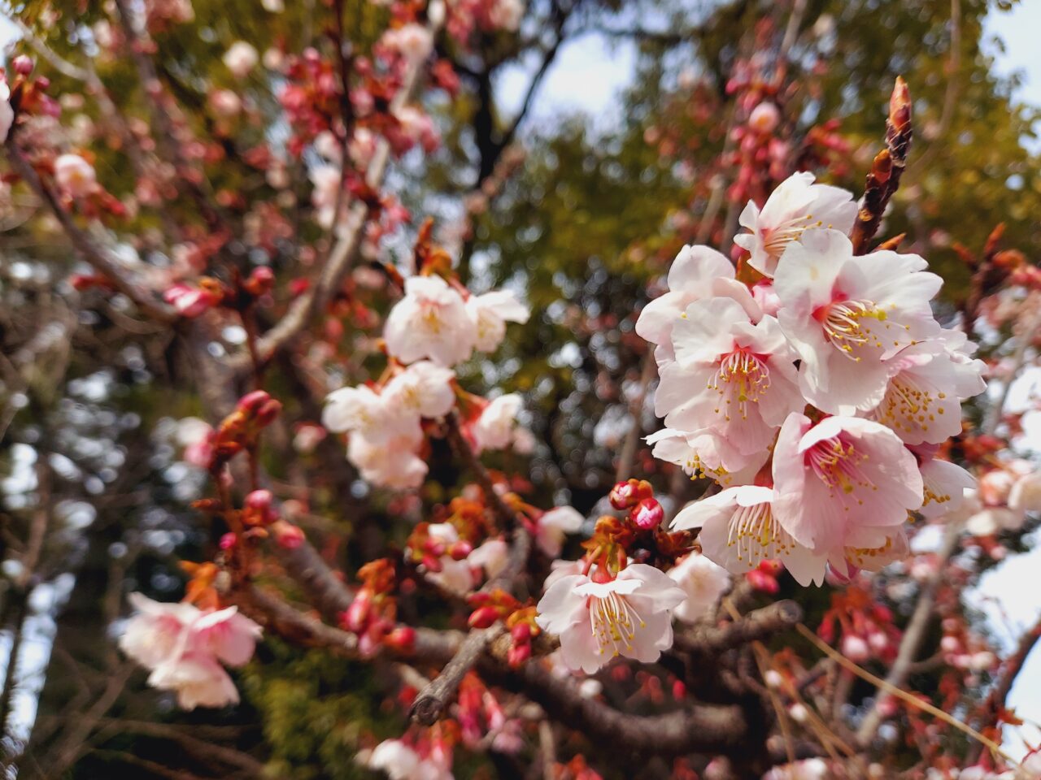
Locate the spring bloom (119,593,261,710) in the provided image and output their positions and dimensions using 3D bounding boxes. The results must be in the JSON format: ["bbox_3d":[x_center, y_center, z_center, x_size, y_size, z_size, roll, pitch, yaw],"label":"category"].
[{"bbox_3d":[-0.124,0.098,0.282,0.046,0.038,0.032,-1,24,4],"label":"spring bloom"}]

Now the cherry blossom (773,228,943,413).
[{"bbox_3d":[0.062,-0.015,0.146,0.034,0.036,0.021,6,21,-15],"label":"cherry blossom"}]

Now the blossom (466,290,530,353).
[{"bbox_3d":[-0.011,-0.027,0.275,0.018,0.026,0.026,38,0,34],"label":"blossom"}]

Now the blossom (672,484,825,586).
[{"bbox_3d":[0.046,0.026,0.150,0.030,0.018,0.025,-8,-48,20],"label":"blossom"}]

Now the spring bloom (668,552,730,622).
[{"bbox_3d":[0.059,0.066,0.250,0.024,0.024,0.019,7,20,-32],"label":"spring bloom"}]

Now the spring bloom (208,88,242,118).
[{"bbox_3d":[-0.236,-0.230,0.600,0.020,0.020,0.017,13,15,-29],"label":"spring bloom"}]

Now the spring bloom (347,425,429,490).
[{"bbox_3d":[-0.053,0.026,0.300,0.033,0.027,0.022,0,24,0],"label":"spring bloom"}]

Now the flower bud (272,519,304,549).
[{"bbox_3d":[-0.083,0.052,0.270,0.010,0.012,0.010,-41,-18,0],"label":"flower bud"}]

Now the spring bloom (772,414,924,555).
[{"bbox_3d":[0.059,0.015,0.143,0.029,0.029,0.022,5,25,-12],"label":"spring bloom"}]

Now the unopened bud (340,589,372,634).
[{"bbox_3d":[-0.059,0.080,0.270,0.009,0.015,0.009,21,-6,0],"label":"unopened bud"}]

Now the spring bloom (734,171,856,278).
[{"bbox_3d":[0.063,-0.037,0.172,0.027,0.026,0.015,11,-12,-36],"label":"spring bloom"}]

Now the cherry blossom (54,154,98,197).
[{"bbox_3d":[-0.248,-0.120,0.420,0.025,0.024,0.020,1,24,-3],"label":"cherry blossom"}]

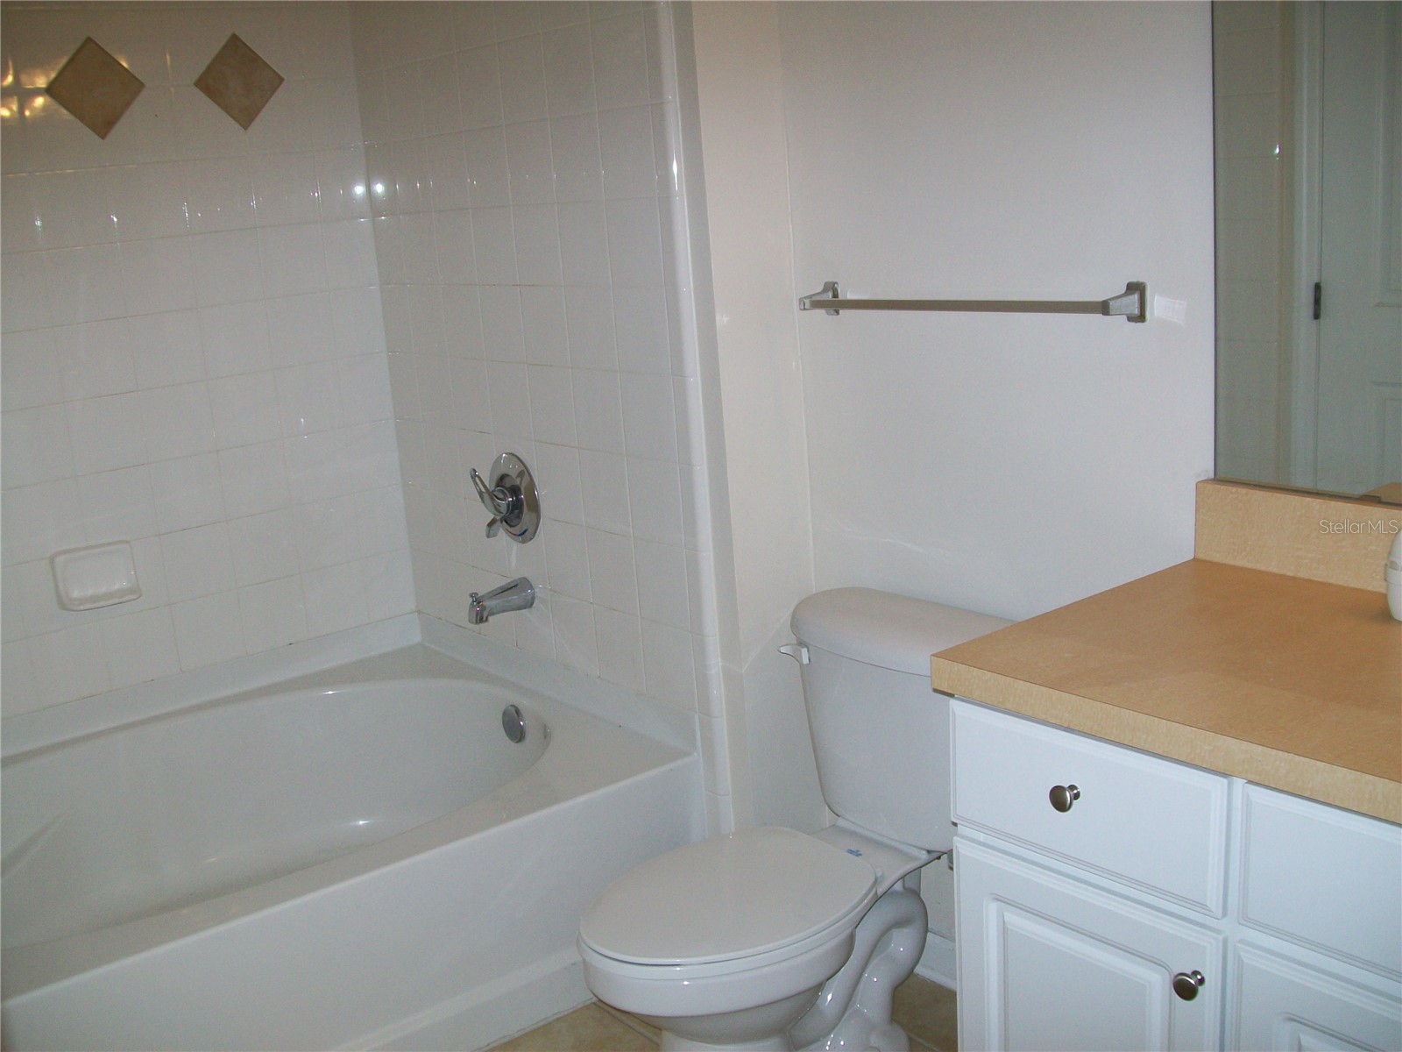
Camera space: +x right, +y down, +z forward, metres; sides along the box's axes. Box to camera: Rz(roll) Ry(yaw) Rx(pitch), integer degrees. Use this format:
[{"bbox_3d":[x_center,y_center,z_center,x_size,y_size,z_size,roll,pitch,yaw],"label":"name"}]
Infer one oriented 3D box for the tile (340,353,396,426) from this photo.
[{"bbox_3d":[-0.761,-0.308,3.306,0.119,0.151,0.009,-15,17,-37],"label":"tile"}]

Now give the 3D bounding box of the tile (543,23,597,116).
[{"bbox_3d":[-0.231,-0.811,2.605,0.010,0.152,0.152,-15,17,-38],"label":"tile"}]

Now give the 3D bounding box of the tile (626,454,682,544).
[{"bbox_3d":[-0.078,-0.043,2.623,0.010,0.152,0.152,-15,17,-37],"label":"tile"}]

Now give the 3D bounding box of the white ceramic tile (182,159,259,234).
[{"bbox_3d":[-1.002,-0.684,3.013,0.152,0.152,0.010,-15,17,-37],"label":"white ceramic tile"}]

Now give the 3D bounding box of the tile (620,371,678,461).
[{"bbox_3d":[-0.089,-0.192,2.587,0.010,0.152,0.152,-15,17,-37],"label":"tile"}]

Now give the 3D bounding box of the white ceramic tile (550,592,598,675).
[{"bbox_3d":[-0.253,0.214,2.934,0.009,0.151,0.151,-15,17,-37],"label":"white ceramic tile"}]

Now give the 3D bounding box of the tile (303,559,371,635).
[{"bbox_3d":[-0.830,0.164,3.317,0.152,0.152,0.009,-15,17,-37],"label":"tile"}]

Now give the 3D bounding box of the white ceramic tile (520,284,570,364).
[{"bbox_3d":[-0.302,-0.386,2.817,0.009,0.152,0.152,-14,16,-37],"label":"white ceramic tile"}]

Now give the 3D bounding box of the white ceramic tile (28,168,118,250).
[{"bbox_3d":[-1.233,-0.624,2.868,0.152,0.151,0.010,-14,17,-38],"label":"white ceramic tile"}]

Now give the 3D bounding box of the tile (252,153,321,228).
[{"bbox_3d":[-0.891,-0.719,3.121,0.151,0.151,0.009,-15,17,-37],"label":"tile"}]

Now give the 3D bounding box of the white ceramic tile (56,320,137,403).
[{"bbox_3d":[-1.208,-0.332,2.903,0.152,0.152,0.010,-15,17,-37],"label":"white ceramic tile"}]

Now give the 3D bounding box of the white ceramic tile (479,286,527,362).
[{"bbox_3d":[-0.390,-0.400,2.887,0.010,0.152,0.152,-15,17,-37],"label":"white ceramic tile"}]

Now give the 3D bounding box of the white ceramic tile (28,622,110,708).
[{"bbox_3d":[-1.279,0.281,2.958,0.152,0.152,0.009,-15,17,-37],"label":"white ceramic tile"}]

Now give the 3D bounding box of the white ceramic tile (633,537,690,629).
[{"bbox_3d":[-0.067,0.107,2.659,0.010,0.152,0.152,-15,17,-37],"label":"white ceramic tile"}]

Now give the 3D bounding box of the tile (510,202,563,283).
[{"bbox_3d":[-0.305,-0.529,2.752,0.010,0.152,0.152,-15,17,-37],"label":"tile"}]

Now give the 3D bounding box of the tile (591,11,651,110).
[{"bbox_3d":[-0.131,-0.775,2.429,0.010,0.152,0.152,-15,17,-37],"label":"tile"}]

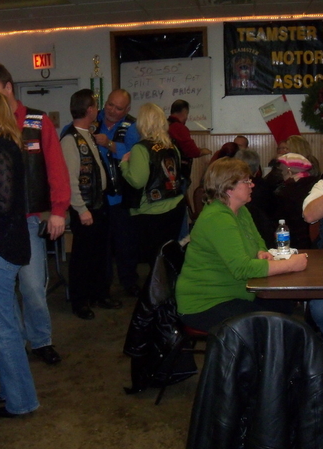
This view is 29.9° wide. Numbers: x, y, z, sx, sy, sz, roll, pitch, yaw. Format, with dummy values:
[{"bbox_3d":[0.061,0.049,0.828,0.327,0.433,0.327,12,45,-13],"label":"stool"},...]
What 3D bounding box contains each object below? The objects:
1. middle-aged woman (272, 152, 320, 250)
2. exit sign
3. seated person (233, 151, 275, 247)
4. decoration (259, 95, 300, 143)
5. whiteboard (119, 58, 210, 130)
[{"bbox_3d":[0.930,0.052,4.831,0.520,1.240,0.720,-6,11,-29],"label":"middle-aged woman"},{"bbox_3d":[-1.547,-2.143,7.936,0.280,0.200,0.080,0,10,6],"label":"exit sign"},{"bbox_3d":[0.709,0.013,4.971,0.520,1.265,0.740,0,10,6],"label":"seated person"},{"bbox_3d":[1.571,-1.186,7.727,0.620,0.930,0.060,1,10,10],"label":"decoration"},{"bbox_3d":[0.060,-1.688,7.962,1.200,0.910,0.030,-1,10,8],"label":"whiteboard"}]

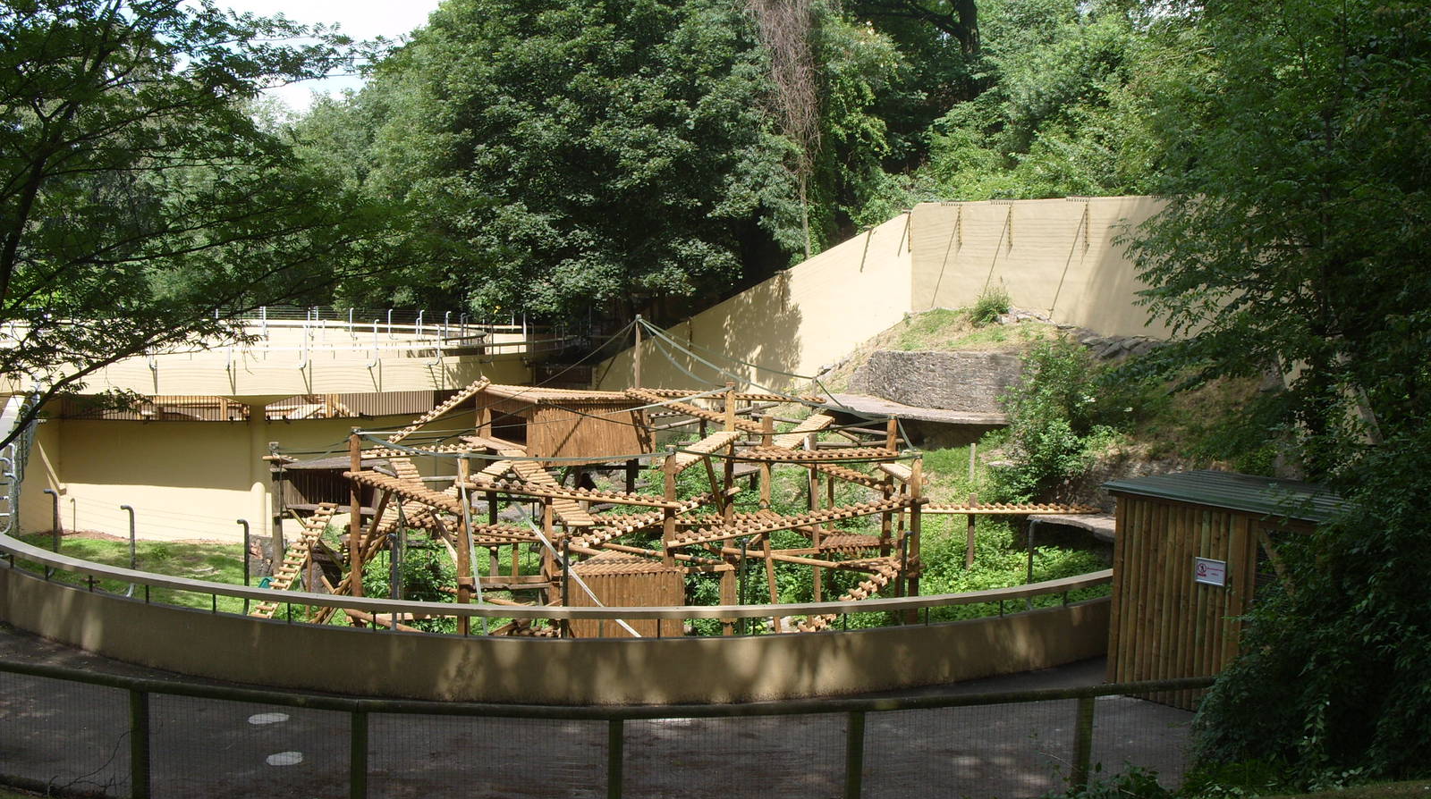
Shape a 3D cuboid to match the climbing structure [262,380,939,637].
[{"bbox_3d":[-2.300,2.050,25.400,11.300,4.200,8.000,1,6,0],"label":"climbing structure"}]

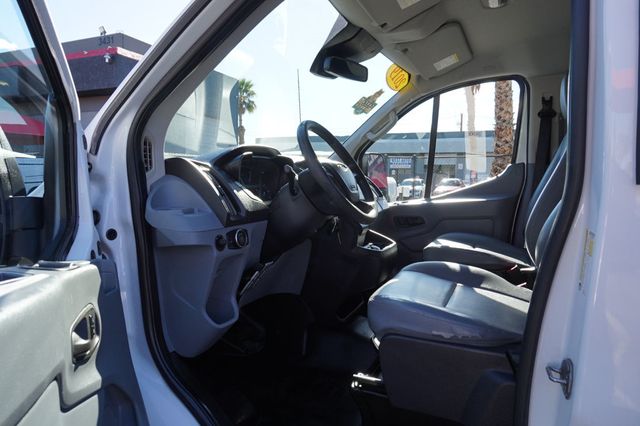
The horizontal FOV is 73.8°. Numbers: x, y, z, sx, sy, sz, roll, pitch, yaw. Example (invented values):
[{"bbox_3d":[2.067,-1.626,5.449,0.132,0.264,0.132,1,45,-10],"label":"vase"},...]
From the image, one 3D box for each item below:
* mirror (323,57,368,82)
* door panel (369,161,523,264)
[{"bbox_3d":[0.112,-0.594,1.776,0.040,0.065,0.250,6,9,41],"label":"mirror"},{"bbox_3d":[0.678,0.063,2.505,0.940,0.690,0.120,1,6,23],"label":"door panel"}]

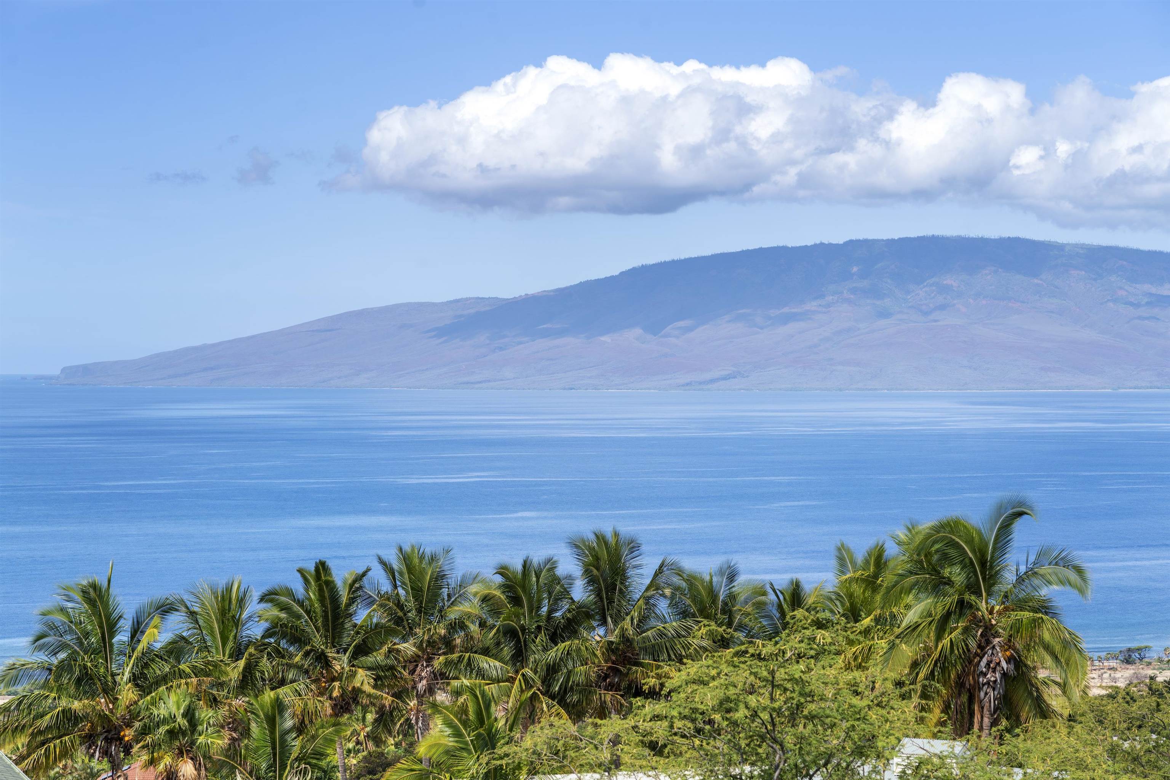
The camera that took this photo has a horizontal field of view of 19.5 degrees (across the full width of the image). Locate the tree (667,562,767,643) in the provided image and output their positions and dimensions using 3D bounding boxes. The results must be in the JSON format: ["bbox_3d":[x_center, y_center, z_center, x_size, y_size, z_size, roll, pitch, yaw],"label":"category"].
[{"bbox_3d":[6.431,12.724,165.049,5.700,9.000,5.700,0,1,0],"label":"tree"}]

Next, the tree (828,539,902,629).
[{"bbox_3d":[13.223,11.574,160.049,5.600,9.000,5.600,0,1,0],"label":"tree"}]

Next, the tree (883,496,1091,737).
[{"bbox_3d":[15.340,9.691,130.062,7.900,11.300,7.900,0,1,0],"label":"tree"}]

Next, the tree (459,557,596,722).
[{"bbox_3d":[-2.456,11.628,140.053,6.200,9.600,6.200,0,1,0],"label":"tree"}]

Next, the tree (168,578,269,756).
[{"bbox_3d":[-15.720,12.820,148.051,5.600,9.300,5.600,0,1,0],"label":"tree"}]

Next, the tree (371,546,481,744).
[{"bbox_3d":[-6.761,11.664,143.057,6.000,10.300,6.000,0,1,0],"label":"tree"}]

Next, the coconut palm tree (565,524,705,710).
[{"bbox_3d":[1.858,11.075,143.058,6.300,10.500,6.300,0,1,0],"label":"coconut palm tree"}]

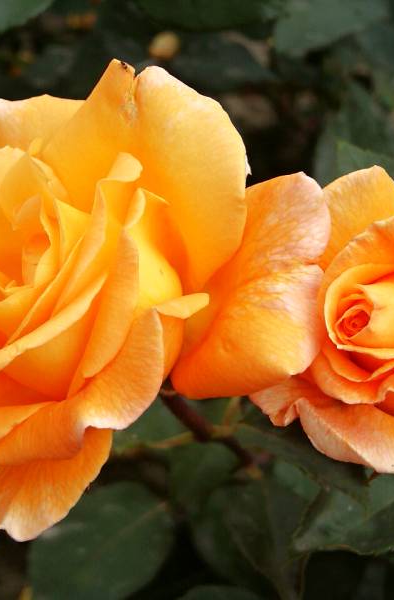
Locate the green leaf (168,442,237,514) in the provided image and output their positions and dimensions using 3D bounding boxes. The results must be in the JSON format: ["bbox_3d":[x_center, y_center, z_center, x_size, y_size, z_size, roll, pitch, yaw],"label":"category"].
[{"bbox_3d":[0.002,0.057,0.565,0.022,0.012,0.027,-9,46,-9],"label":"green leaf"}]

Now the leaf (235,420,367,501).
[{"bbox_3d":[0.032,0.050,0.550,0.042,0.013,0.024,23,43,17],"label":"leaf"}]

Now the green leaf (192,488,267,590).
[{"bbox_3d":[0.010,0.077,0.575,0.022,0.013,0.036,-18,52,-7],"label":"green leaf"}]

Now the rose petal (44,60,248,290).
[{"bbox_3d":[-0.014,-0.035,0.495,0.056,0.063,0.027,3,3,5],"label":"rose petal"}]

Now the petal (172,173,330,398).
[{"bbox_3d":[0.015,-0.004,0.490,0.042,0.061,0.025,12,6,0],"label":"petal"}]

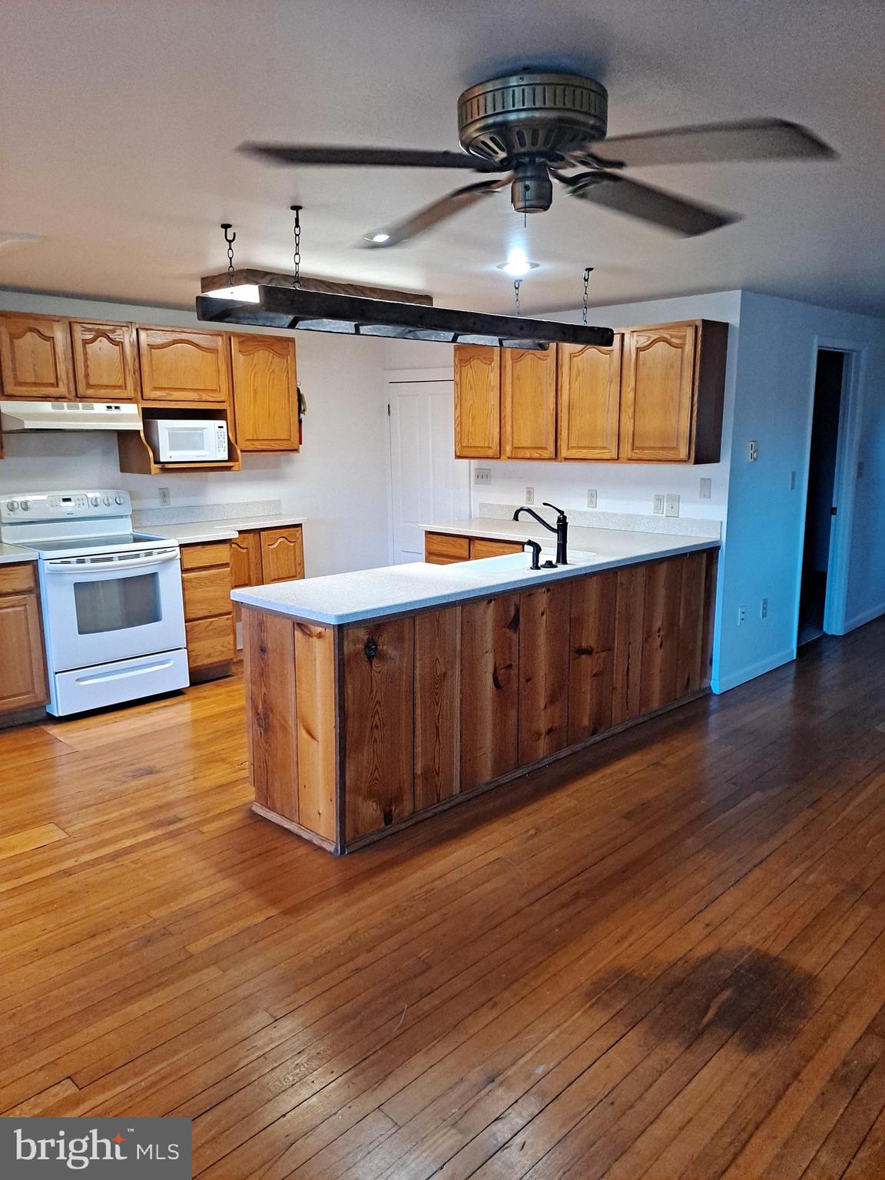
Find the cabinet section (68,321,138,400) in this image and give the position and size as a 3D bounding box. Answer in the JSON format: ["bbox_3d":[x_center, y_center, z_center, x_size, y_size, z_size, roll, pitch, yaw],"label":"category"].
[{"bbox_3d":[-2.023,-1.313,4.942,0.327,0.447,0.381,10,15,43],"label":"cabinet section"}]

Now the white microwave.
[{"bbox_3d":[-1.618,-0.916,5.271,0.330,0.258,0.456,10,15,43],"label":"white microwave"}]

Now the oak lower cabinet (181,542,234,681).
[{"bbox_3d":[-1.626,0.105,5.350,0.610,0.878,0.358,10,15,43],"label":"oak lower cabinet"}]

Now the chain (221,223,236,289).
[{"bbox_3d":[-0.785,-1.236,3.169,0.045,0.223,0.050,10,15,43],"label":"chain"}]

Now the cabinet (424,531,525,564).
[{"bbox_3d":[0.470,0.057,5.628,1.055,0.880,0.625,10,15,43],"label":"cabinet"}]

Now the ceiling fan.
[{"bbox_3d":[0.205,-0.990,1.972,1.290,0.257,1.290,10,15,43],"label":"ceiling fan"}]

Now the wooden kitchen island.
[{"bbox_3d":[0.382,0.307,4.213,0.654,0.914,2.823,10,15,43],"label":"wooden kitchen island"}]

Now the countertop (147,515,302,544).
[{"bbox_3d":[-1.341,-0.396,5.551,0.620,0.040,1.165,10,15,43],"label":"countertop"}]

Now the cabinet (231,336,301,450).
[{"bbox_3d":[-1.267,-1.290,5.664,0.335,0.756,0.512,10,15,43],"label":"cabinet"}]

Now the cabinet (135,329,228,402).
[{"bbox_3d":[-1.658,-1.360,5.243,0.335,0.465,0.609,10,15,43],"label":"cabinet"}]

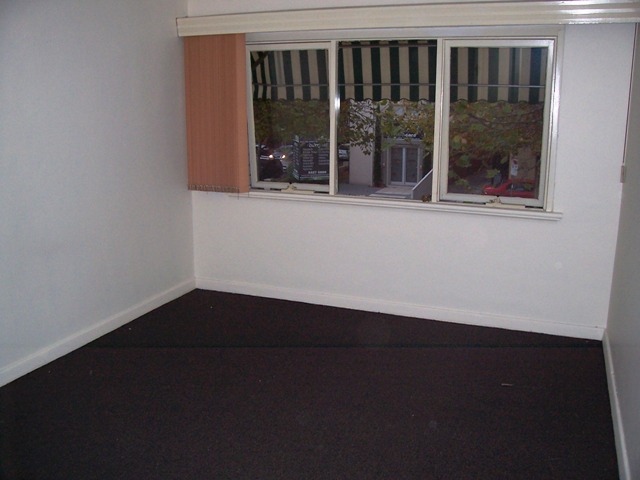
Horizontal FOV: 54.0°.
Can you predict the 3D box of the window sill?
[{"bbox_3d":[0.440,-0.256,4.515,2.422,0.052,0.082,5,13,21],"label":"window sill"}]

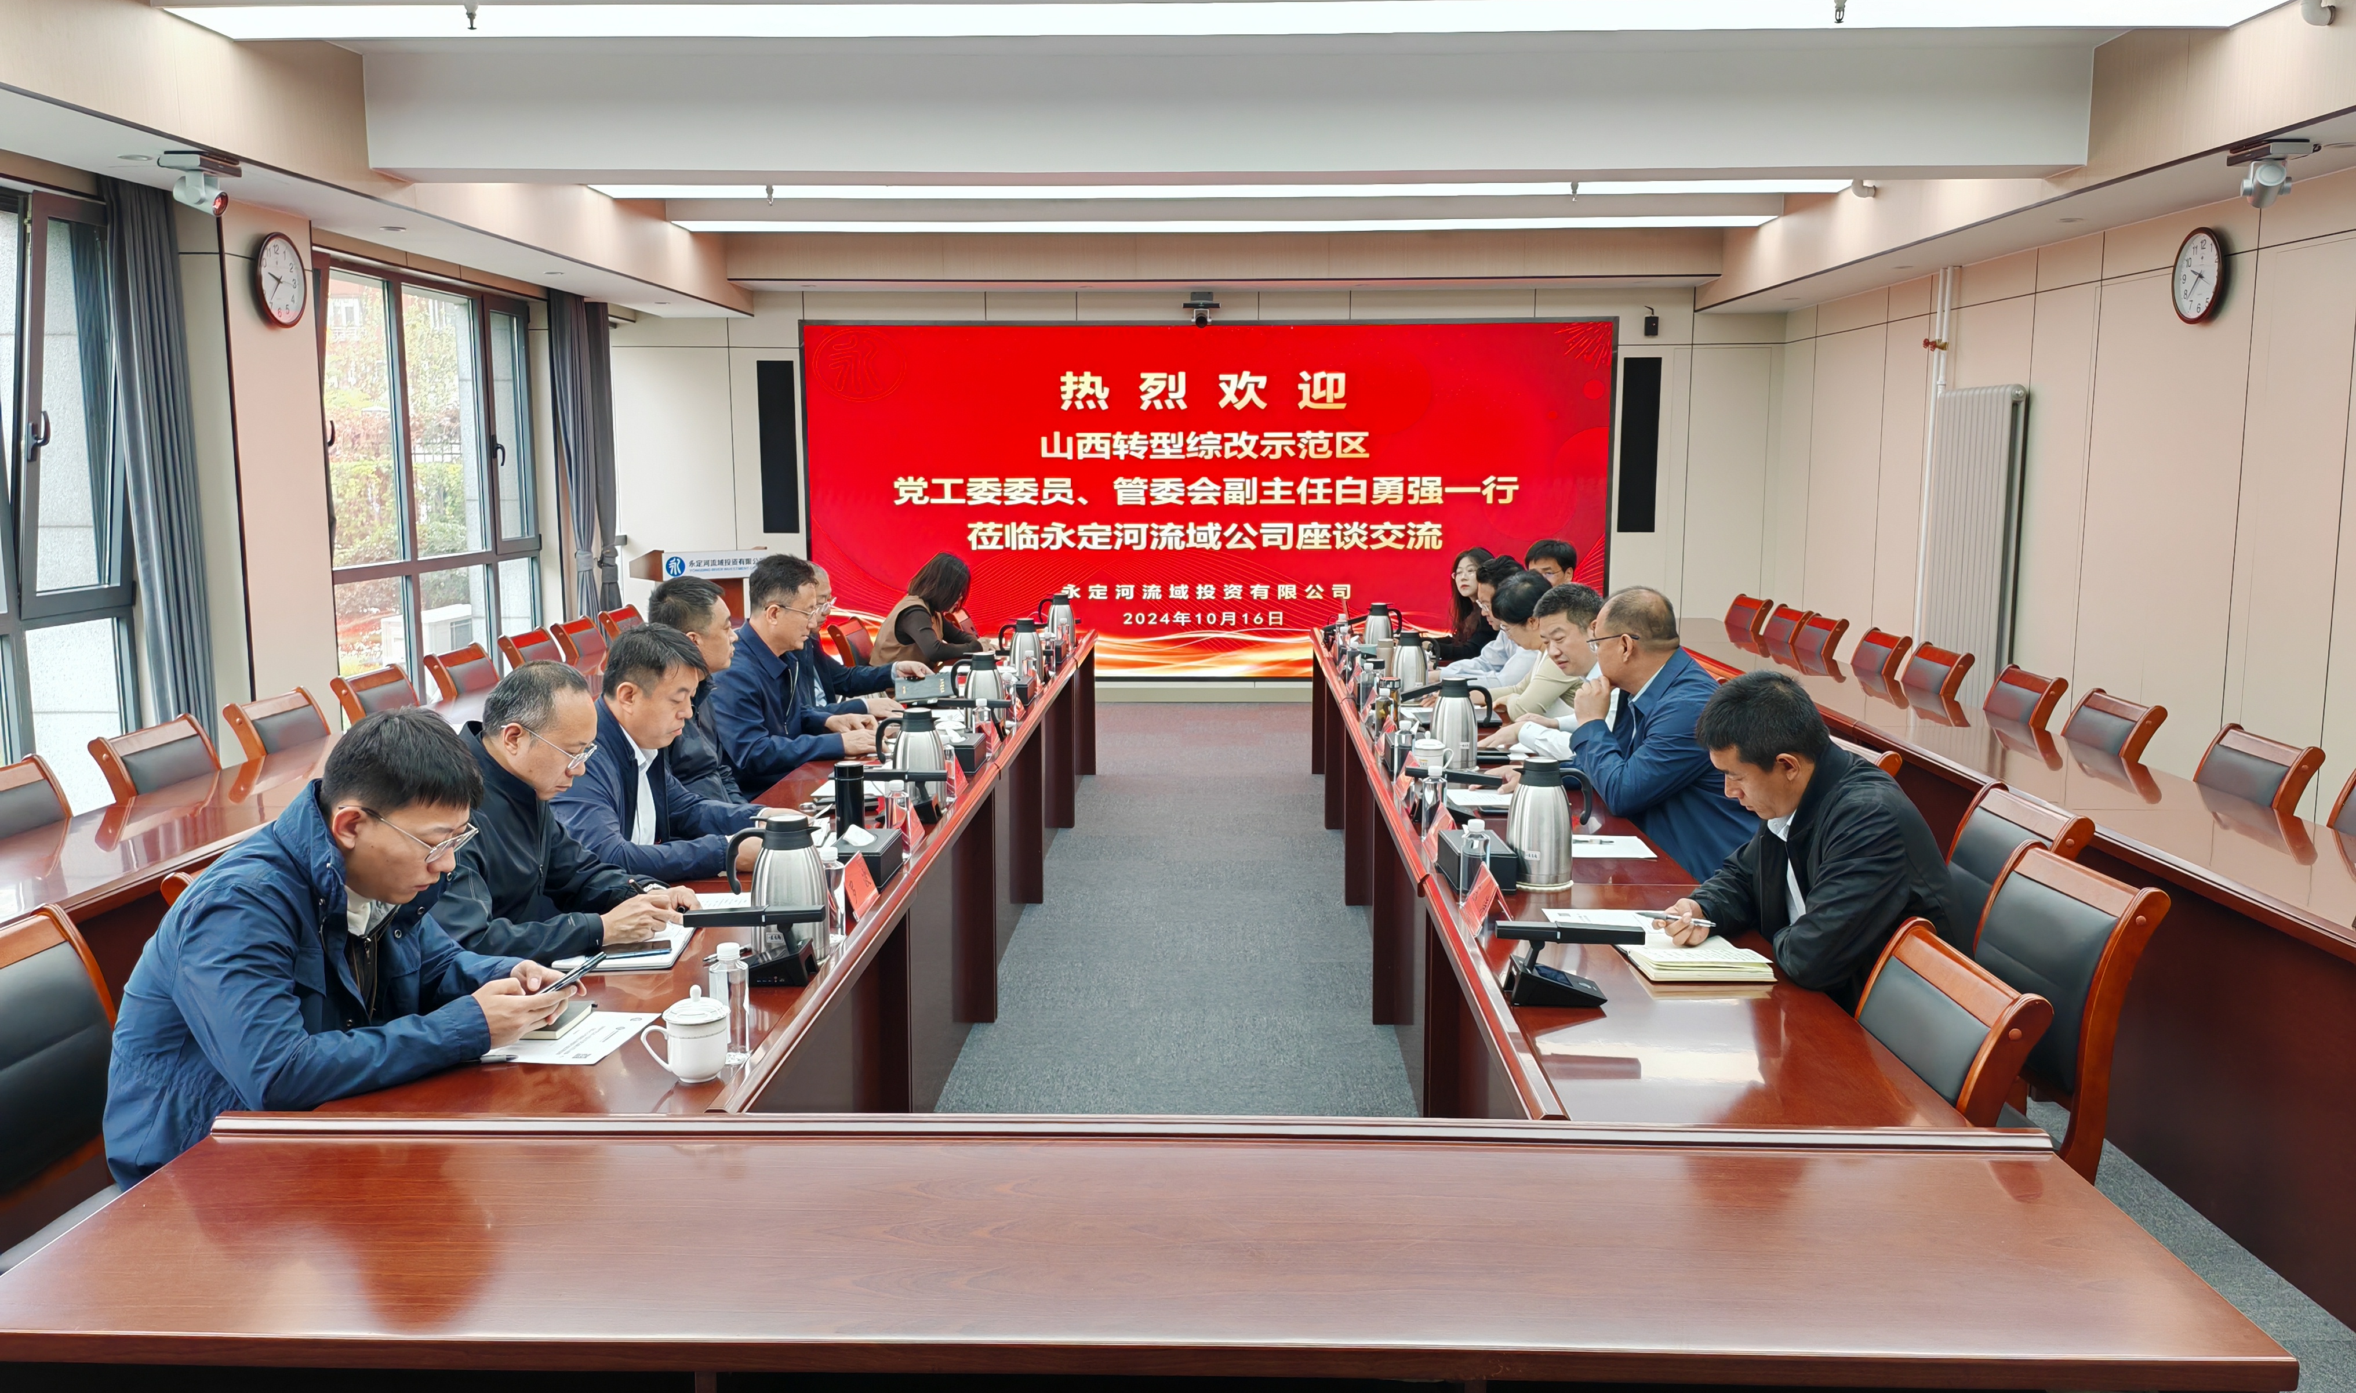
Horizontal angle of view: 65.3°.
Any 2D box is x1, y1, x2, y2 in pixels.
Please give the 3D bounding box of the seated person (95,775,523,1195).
[{"bbox_3d":[-1.254,0.645,2.826,0.750,1.280,0.530,0,8,2],"label":"seated person"}]

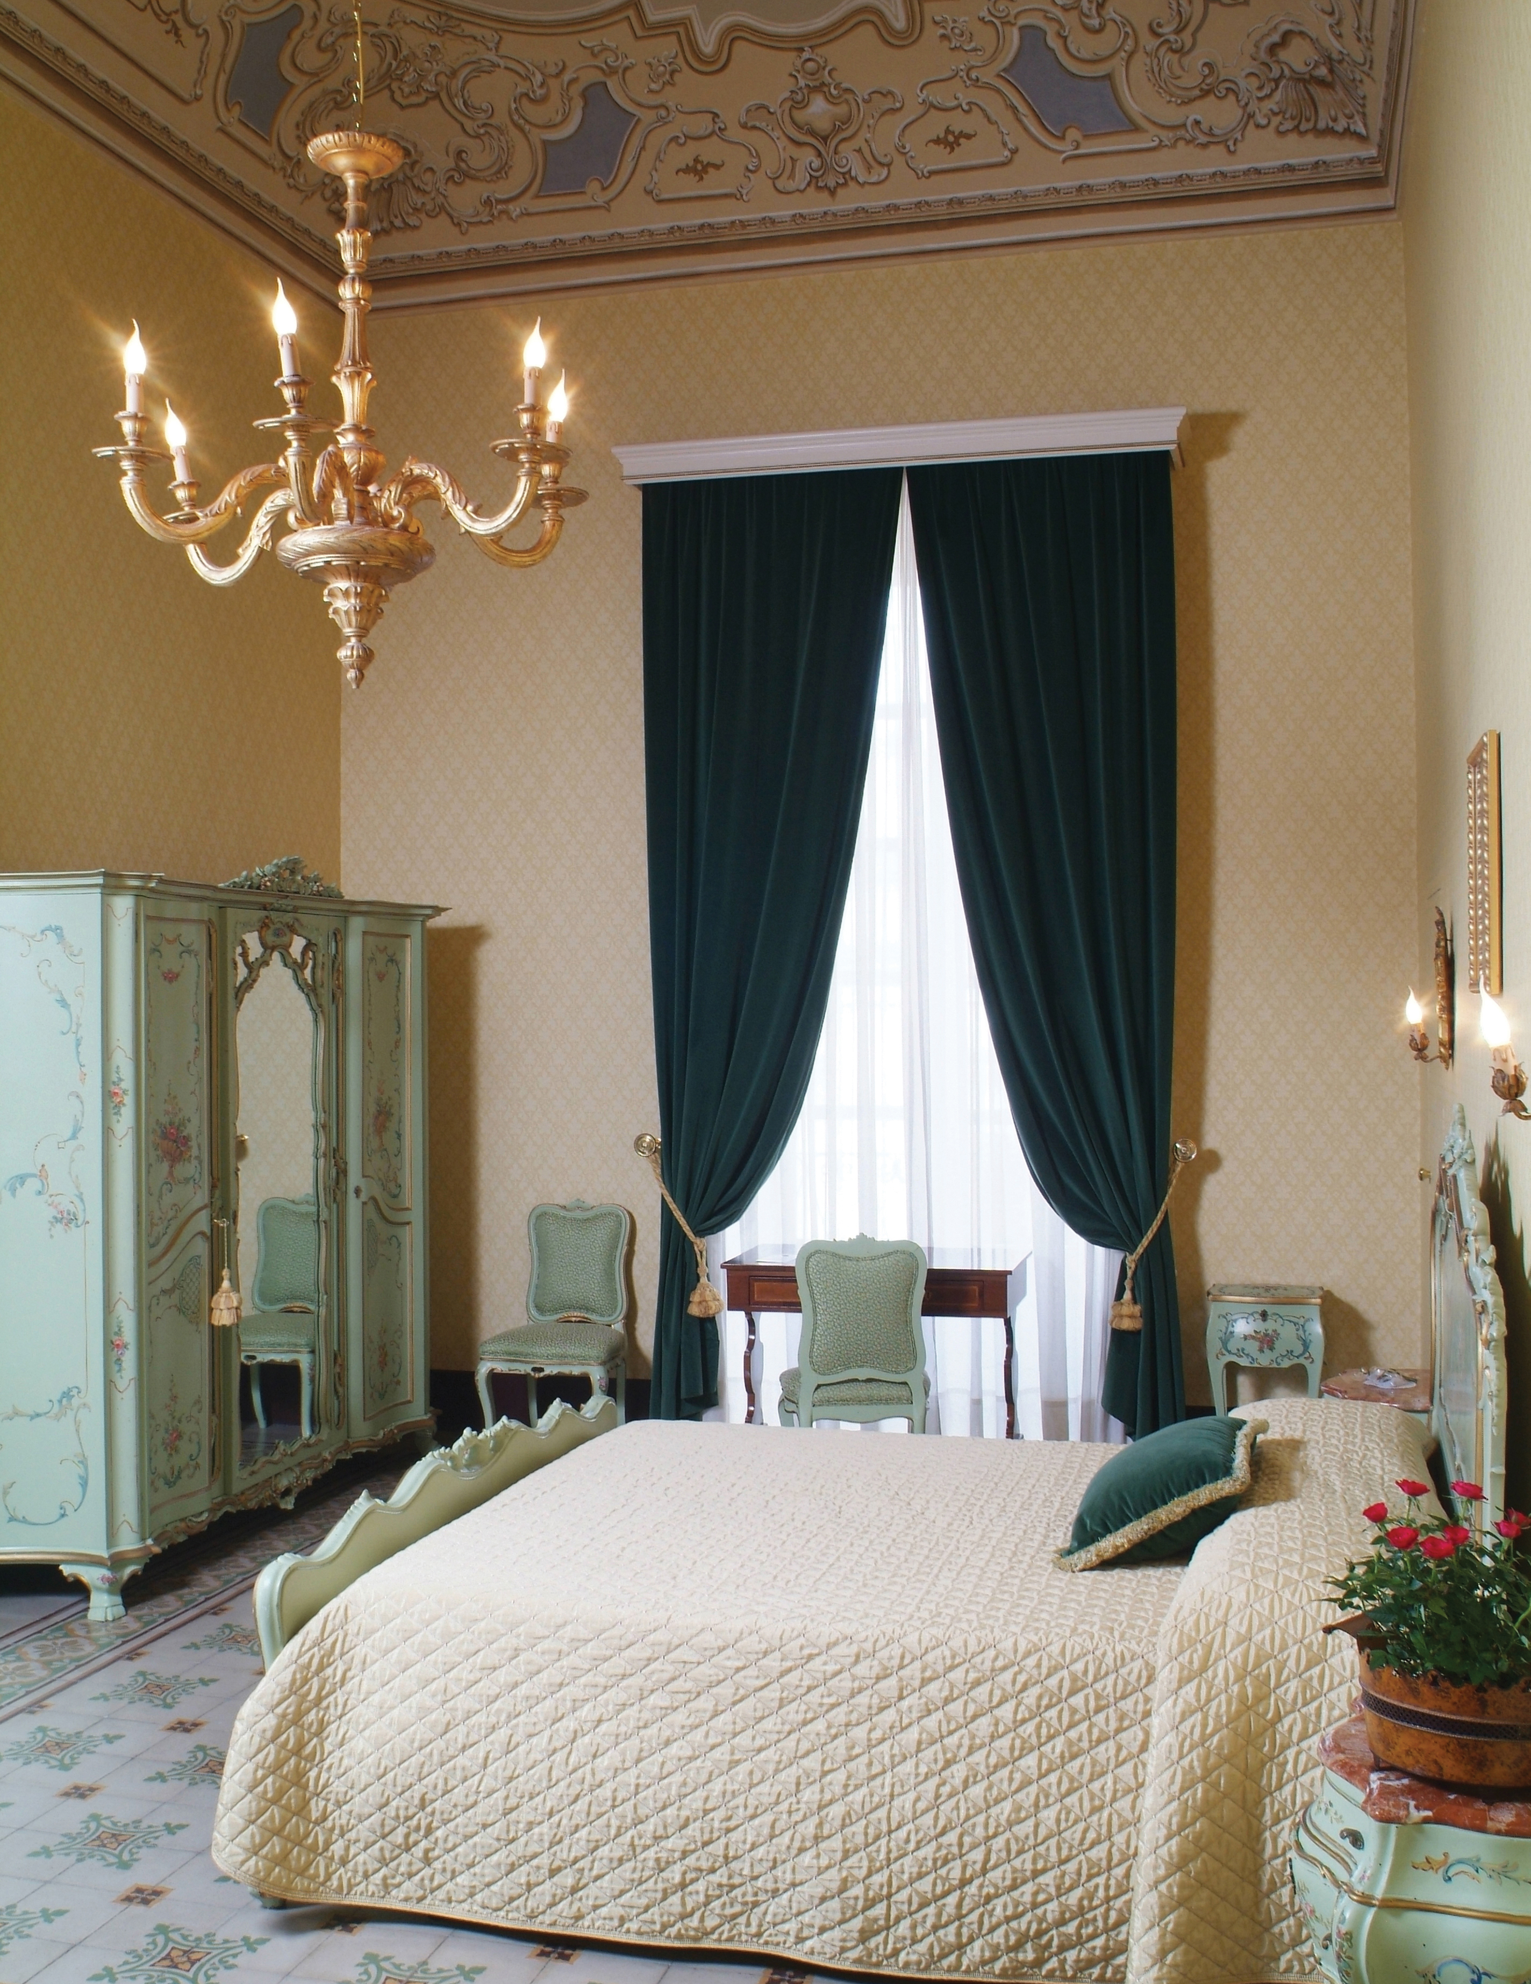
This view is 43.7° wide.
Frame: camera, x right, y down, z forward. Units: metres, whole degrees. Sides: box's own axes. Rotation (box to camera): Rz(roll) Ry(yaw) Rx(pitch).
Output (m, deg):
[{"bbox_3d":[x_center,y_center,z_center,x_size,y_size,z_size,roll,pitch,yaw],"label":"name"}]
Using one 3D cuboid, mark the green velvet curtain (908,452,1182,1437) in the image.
[{"bbox_3d":[1.016,-0.113,7.059,1.030,3.760,0.200,0,-2,14],"label":"green velvet curtain"}]

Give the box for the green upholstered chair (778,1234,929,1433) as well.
[{"bbox_3d":[0.300,1.262,6.290,0.500,0.975,0.560,0,-2,1],"label":"green upholstered chair"}]

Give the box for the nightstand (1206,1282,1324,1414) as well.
[{"bbox_3d":[1.765,1.421,6.724,0.410,0.700,0.390,0,-2,14],"label":"nightstand"}]

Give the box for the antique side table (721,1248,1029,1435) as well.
[{"bbox_3d":[0.421,1.384,7.058,1.050,0.785,0.700,0,-2,14],"label":"antique side table"}]

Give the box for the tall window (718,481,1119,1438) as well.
[{"bbox_3d":[0.569,-0.065,7.408,1.620,3.700,0.150,0,-2,14],"label":"tall window"}]

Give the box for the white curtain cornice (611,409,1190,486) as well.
[{"bbox_3d":[0.486,-2.041,7.262,2.210,0.160,0.240,0,-2,14],"label":"white curtain cornice"}]

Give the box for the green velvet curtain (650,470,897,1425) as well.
[{"bbox_3d":[0.008,-0.111,7.315,1.040,3.760,0.200,0,-2,14],"label":"green velvet curtain"}]

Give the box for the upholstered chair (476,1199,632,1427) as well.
[{"bbox_3d":[-0.762,1.288,7.176,0.500,0.970,0.560,0,-2,9],"label":"upholstered chair"}]

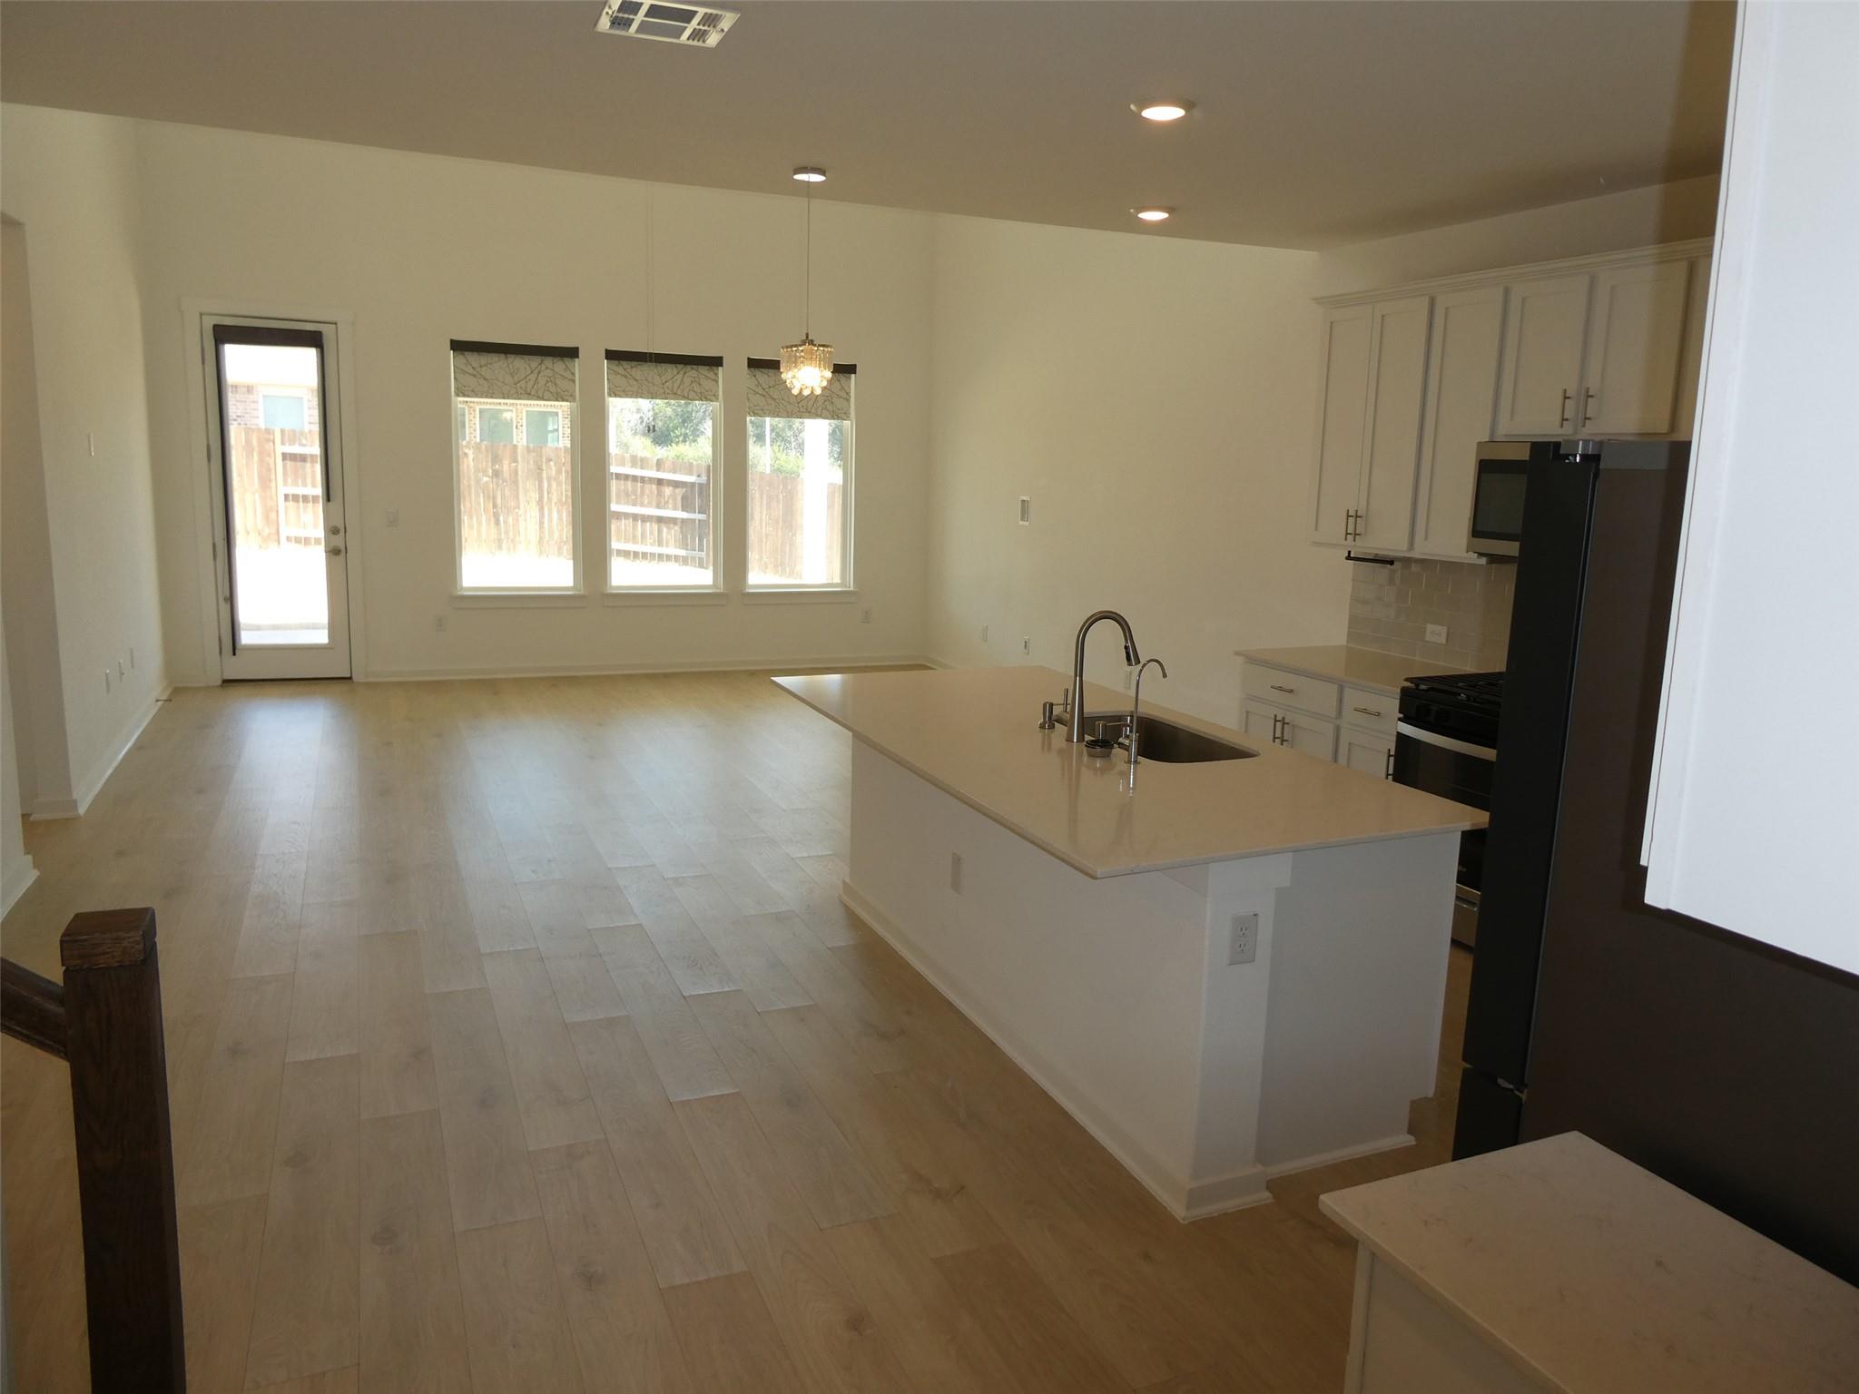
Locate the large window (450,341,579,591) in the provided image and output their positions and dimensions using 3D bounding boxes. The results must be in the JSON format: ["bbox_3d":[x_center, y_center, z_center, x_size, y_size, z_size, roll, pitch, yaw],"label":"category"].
[{"bbox_3d":[-3.059,-1.687,9.616,0.904,1.819,0.120,-3,11,-23],"label":"large window"}]

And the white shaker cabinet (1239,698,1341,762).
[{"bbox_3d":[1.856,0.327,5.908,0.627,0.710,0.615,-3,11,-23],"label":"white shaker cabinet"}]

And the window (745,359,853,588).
[{"bbox_3d":[-1.048,-1.782,10.477,0.917,1.819,0.120,-3,11,-23],"label":"window"}]

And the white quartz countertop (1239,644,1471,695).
[{"bbox_3d":[1.931,-0.129,5.641,0.660,0.032,1.045,-3,11,-23],"label":"white quartz countertop"}]

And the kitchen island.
[{"bbox_3d":[0.412,0.548,4.122,1.180,0.890,2.445,-3,11,-23],"label":"kitchen island"}]

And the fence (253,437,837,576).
[{"bbox_3d":[-6.059,-3.137,21.686,9.600,2.050,0.200,-3,11,-23],"label":"fence"}]

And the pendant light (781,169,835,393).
[{"bbox_3d":[-0.460,-1.559,4.880,0.200,0.816,0.200,2,10,0],"label":"pendant light"}]

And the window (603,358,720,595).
[{"bbox_3d":[-2.053,-1.734,10.047,0.901,1.819,0.120,-3,11,-23],"label":"window"}]

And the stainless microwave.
[{"bbox_3d":[2.437,-0.723,4.731,0.395,0.443,0.757,-3,11,-23],"label":"stainless microwave"}]

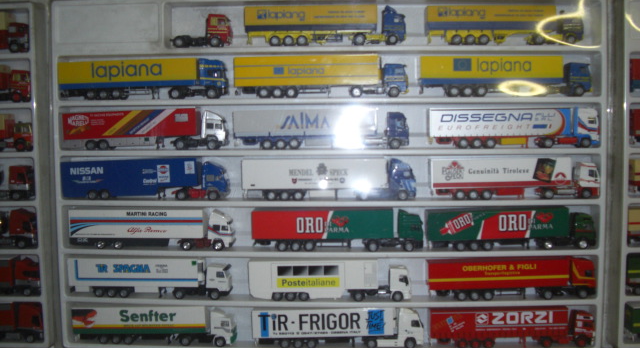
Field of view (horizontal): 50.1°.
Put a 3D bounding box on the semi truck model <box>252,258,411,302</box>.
[{"bbox_3d":[0.012,0.118,0.774,0.181,0.045,0.031,0,3,2],"label":"semi truck model"}]

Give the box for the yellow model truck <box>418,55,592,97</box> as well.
[{"bbox_3d":[0.203,-0.106,0.755,0.183,0.044,0.031,0,3,2],"label":"yellow model truck"}]

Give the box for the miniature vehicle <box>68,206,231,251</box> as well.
[{"bbox_3d":[-0.189,0.062,0.777,0.181,0.046,0.031,0,3,2],"label":"miniature vehicle"}]

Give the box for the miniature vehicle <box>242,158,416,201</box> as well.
[{"bbox_3d":[0.011,0.005,0.767,0.192,0.046,0.031,0,3,2],"label":"miniature vehicle"}]

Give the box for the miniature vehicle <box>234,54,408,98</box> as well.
[{"bbox_3d":[0.002,-0.109,0.765,0.192,0.045,0.031,0,3,1],"label":"miniature vehicle"}]

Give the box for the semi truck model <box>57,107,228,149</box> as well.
[{"bbox_3d":[-0.195,-0.050,0.772,0.180,0.045,0.031,0,3,1],"label":"semi truck model"}]

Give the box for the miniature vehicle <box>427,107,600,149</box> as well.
[{"bbox_3d":[0.215,-0.051,0.765,0.181,0.044,0.031,0,3,1],"label":"miniature vehicle"}]

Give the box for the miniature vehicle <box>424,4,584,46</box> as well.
[{"bbox_3d":[0.201,-0.161,0.752,0.165,0.042,0.031,0,3,2],"label":"miniature vehicle"}]

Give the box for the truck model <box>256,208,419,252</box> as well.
[{"bbox_3d":[0.020,0.064,0.774,0.190,0.045,0.031,0,3,1],"label":"truck model"}]

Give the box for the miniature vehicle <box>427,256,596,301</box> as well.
[{"bbox_3d":[0.213,0.116,0.768,0.181,0.044,0.031,0,3,2],"label":"miniature vehicle"}]

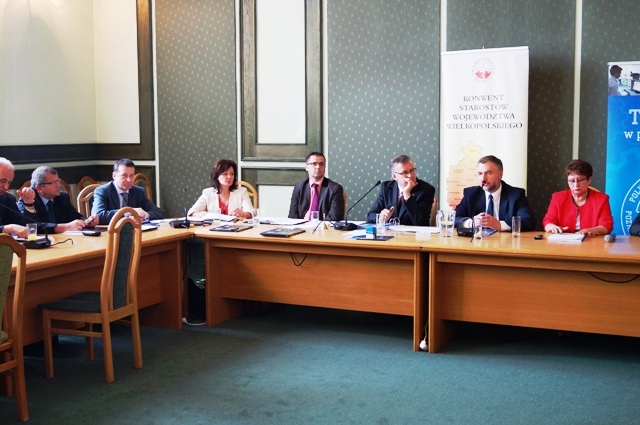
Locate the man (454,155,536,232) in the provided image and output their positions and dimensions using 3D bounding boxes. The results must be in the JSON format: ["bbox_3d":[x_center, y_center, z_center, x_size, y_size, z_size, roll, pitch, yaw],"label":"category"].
[{"bbox_3d":[1.448,0.196,6.214,0.660,1.346,0.820,2,6,24],"label":"man"}]

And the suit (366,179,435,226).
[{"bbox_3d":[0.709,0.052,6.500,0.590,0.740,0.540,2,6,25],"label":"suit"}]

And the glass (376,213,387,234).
[{"bbox_3d":[0.477,0.088,5.824,0.068,0.150,0.068,2,6,25],"label":"glass"}]

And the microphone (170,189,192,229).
[{"bbox_3d":[-1.223,-0.043,6.567,0.170,0.320,0.200,-3,6,-30],"label":"microphone"}]

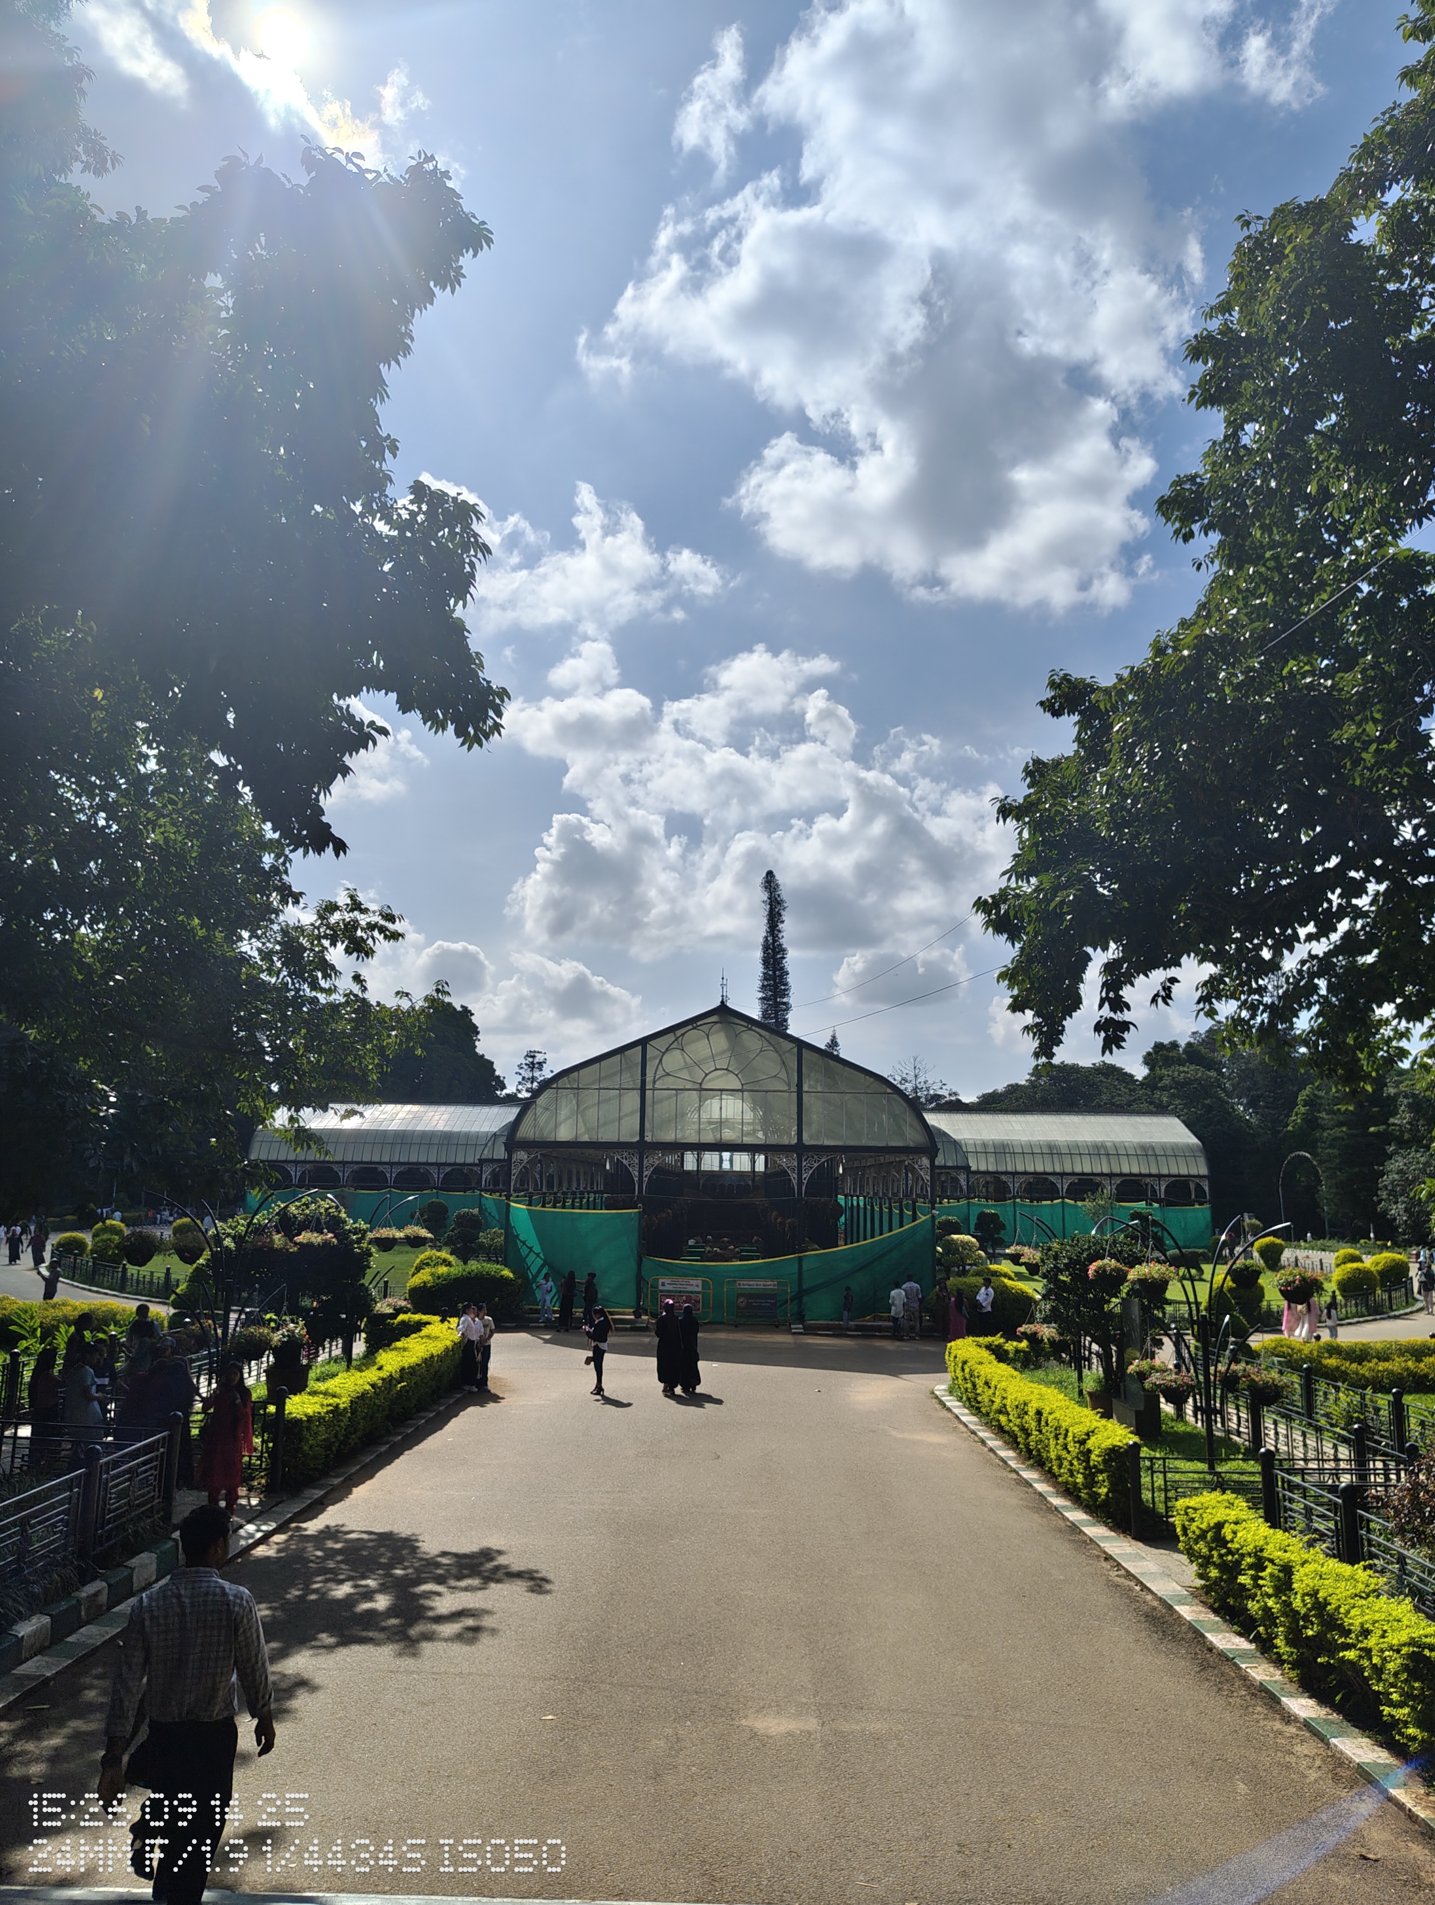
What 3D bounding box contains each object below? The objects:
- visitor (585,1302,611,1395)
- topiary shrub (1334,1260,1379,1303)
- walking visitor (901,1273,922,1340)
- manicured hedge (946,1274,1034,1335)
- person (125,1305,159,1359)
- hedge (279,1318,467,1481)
[{"bbox_3d":[-2.156,7.106,23.802,0.480,1.580,0.420,4,-11,-17],"label":"visitor"},{"bbox_3d":[21.115,10.917,43.795,1.400,1.390,1.400,1,-10,0],"label":"topiary shrub"},{"bbox_3d":[4.955,8.982,33.744,0.520,1.670,0.320,0,-10,3],"label":"walking visitor"},{"bbox_3d":[7.682,10.015,38.035,3.050,1.450,2.000,0,-10,4],"label":"manicured hedge"},{"bbox_3d":[-9.627,6.667,22.137,0.500,1.550,0.420,-4,-11,24],"label":"person"},{"bbox_3d":[-4.859,6.296,19.118,0.650,0.980,8.900,1,-10,0],"label":"hedge"}]

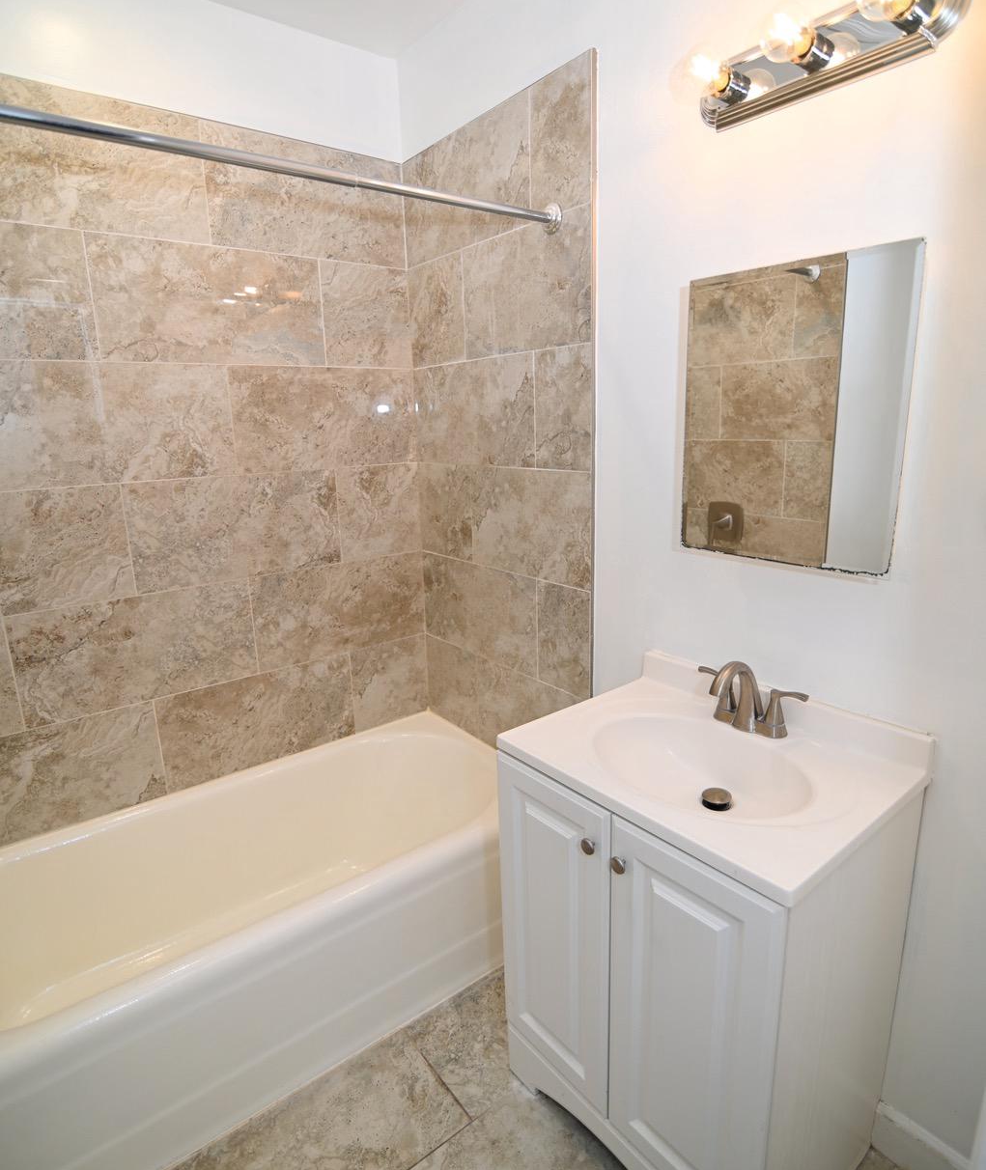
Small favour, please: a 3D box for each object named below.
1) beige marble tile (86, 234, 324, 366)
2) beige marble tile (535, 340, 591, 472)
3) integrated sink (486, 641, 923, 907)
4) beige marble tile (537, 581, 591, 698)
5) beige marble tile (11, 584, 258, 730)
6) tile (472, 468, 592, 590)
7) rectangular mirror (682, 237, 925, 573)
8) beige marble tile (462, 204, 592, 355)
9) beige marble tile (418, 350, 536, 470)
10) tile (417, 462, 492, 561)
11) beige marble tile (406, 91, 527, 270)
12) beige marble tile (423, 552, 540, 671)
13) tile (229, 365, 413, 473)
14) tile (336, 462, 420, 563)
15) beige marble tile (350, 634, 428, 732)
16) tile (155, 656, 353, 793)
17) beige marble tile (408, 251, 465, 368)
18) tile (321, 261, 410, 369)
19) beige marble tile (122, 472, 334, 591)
[{"bbox_3d":[-0.759,-0.768,1.820,0.603,0.302,0.010,-12,17,-35],"label":"beige marble tile"},{"bbox_3d":[0.182,-0.450,1.702,0.010,0.306,0.198,-12,18,-37],"label":"beige marble tile"},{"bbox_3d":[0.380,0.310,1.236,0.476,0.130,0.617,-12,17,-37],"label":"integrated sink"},{"bbox_3d":[0.199,0.150,1.851,0.010,0.307,0.197,-12,18,-37],"label":"beige marble tile"},{"bbox_3d":[-0.975,0.181,1.849,0.603,0.306,0.010,-12,17,-37],"label":"beige marble tile"},{"bbox_3d":[0.094,-0.177,1.894,0.010,0.308,0.506,-12,18,-37],"label":"tile"},{"bbox_3d":[0.551,-0.315,1.245,0.018,0.540,0.426,-12,18,-37],"label":"rectangular mirror"},{"bbox_3d":[0.077,-0.773,1.745,0.010,0.302,0.505,-12,18,-37],"label":"beige marble tile"},{"bbox_3d":[-0.070,-0.520,2.009,0.010,0.306,0.604,-12,18,-37],"label":"beige marble tile"},{"bbox_3d":[-0.154,-0.245,2.192,0.010,0.304,0.328,-12,17,-37],"label":"tile"},{"bbox_3d":[-0.089,-1.111,1.864,0.010,0.299,0.595,-12,18,-37],"label":"beige marble tile"},{"bbox_3d":[-0.052,0.080,2.159,0.010,0.307,0.605,-12,18,-37],"label":"beige marble tile"},{"bbox_3d":[-0.509,-0.521,2.068,0.598,0.302,0.010,-12,17,-37],"label":"tile"},{"bbox_3d":[-0.378,-0.247,2.229,0.301,0.308,0.010,-12,17,-35],"label":"tile"},{"bbox_3d":[-0.367,0.350,2.376,0.303,0.300,0.010,-12,17,-37],"label":"beige marble tile"},{"bbox_3d":[-0.728,0.427,2.102,0.607,0.300,0.010,-12,17,-37],"label":"tile"},{"bbox_3d":[-0.177,-0.841,2.054,0.010,0.300,0.309,-12,17,-37],"label":"beige marble tile"},{"bbox_3d":[-0.399,-0.842,2.085,0.299,0.300,0.010,-12,17,-37],"label":"tile"},{"bbox_3d":[-0.742,-0.171,1.958,0.609,0.304,0.010,-12,17,-37],"label":"beige marble tile"}]

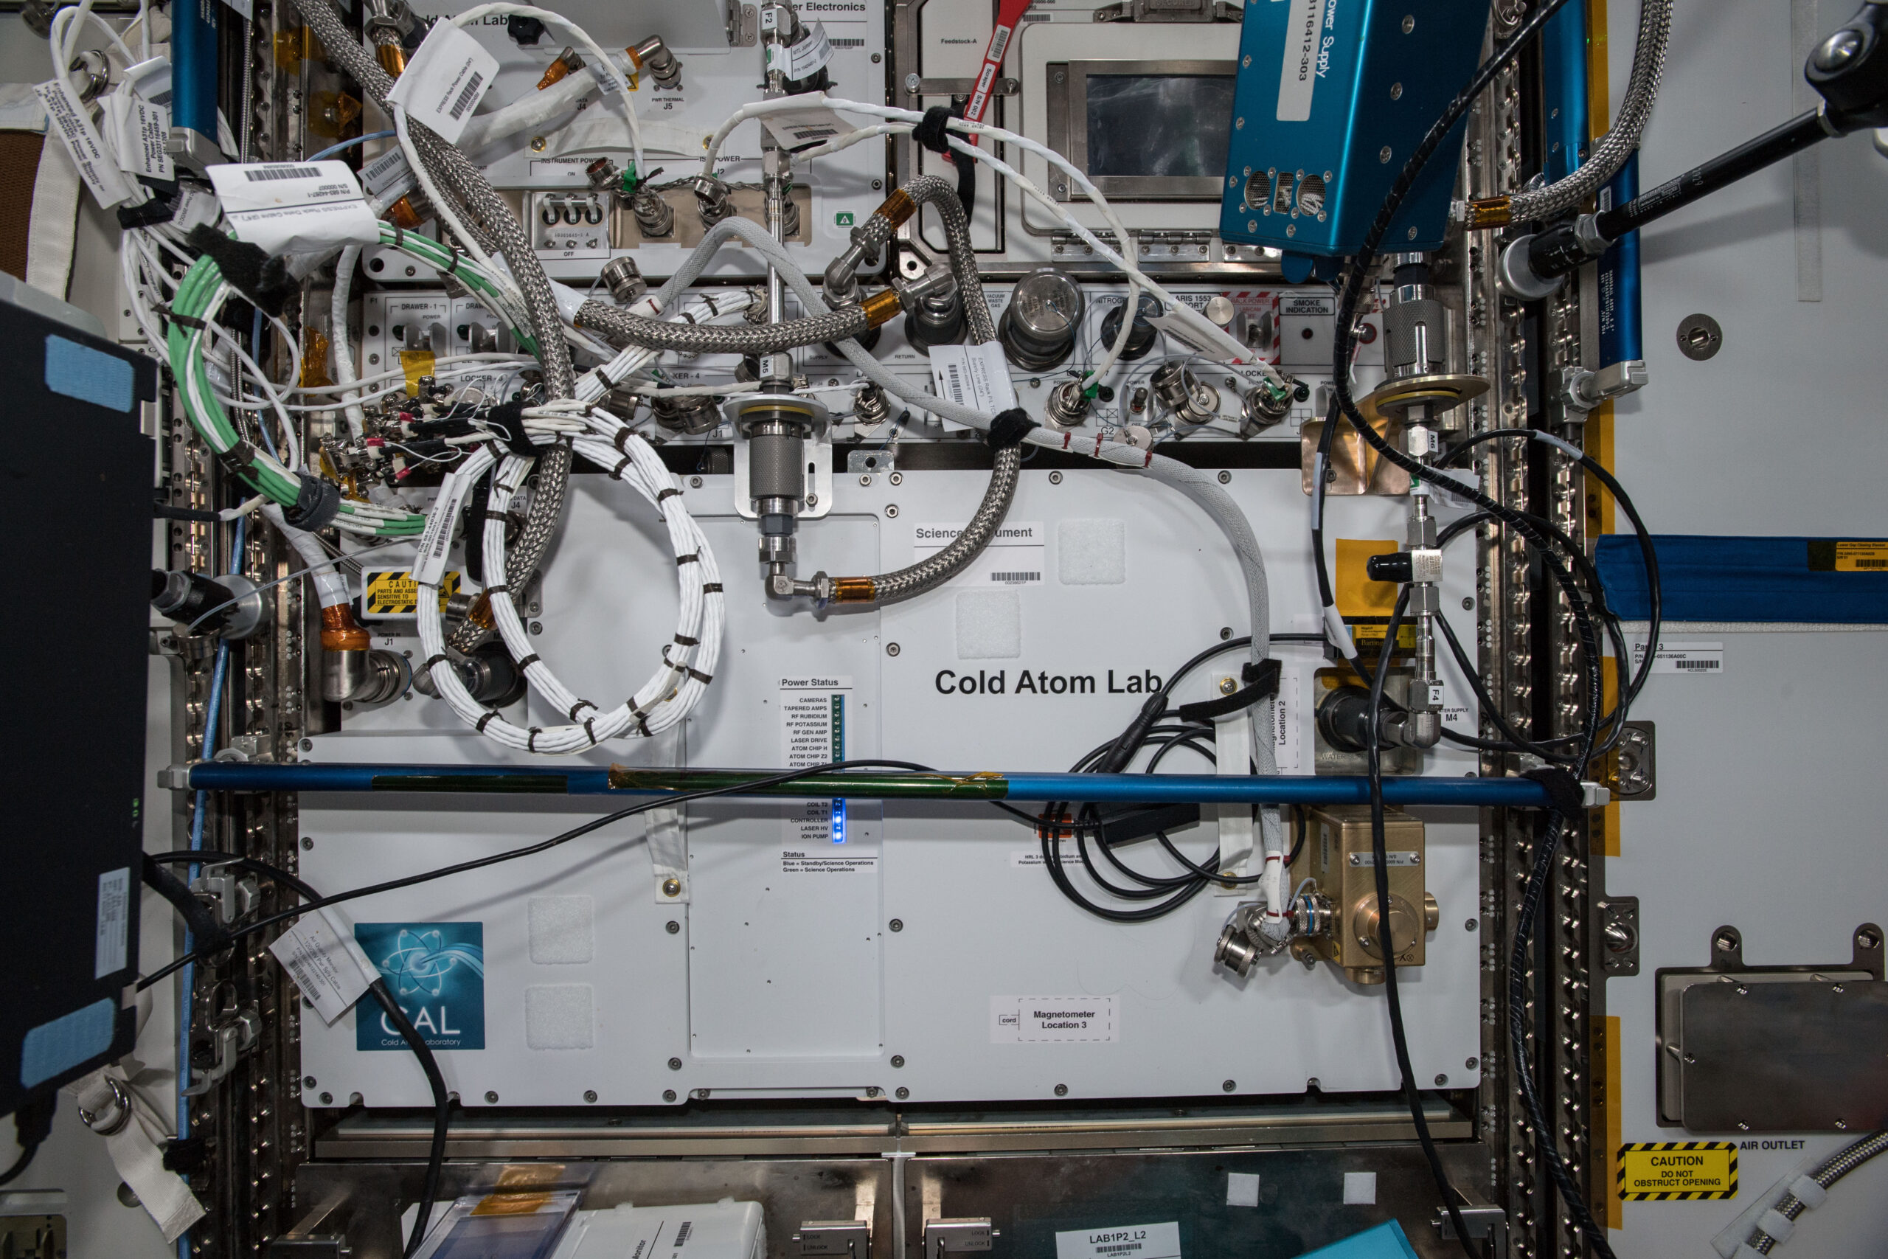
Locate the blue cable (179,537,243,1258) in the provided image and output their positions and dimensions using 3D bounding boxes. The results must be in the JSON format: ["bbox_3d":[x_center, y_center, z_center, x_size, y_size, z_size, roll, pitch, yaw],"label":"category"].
[{"bbox_3d":[-0.575,0.199,0.822,0.028,0.576,0.025,4,0,0],"label":"blue cable"}]

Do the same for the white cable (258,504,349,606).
[{"bbox_3d":[-0.484,-0.056,0.795,0.063,0.077,0.040,0,0,-2],"label":"white cable"}]

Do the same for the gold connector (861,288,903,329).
[{"bbox_3d":[-0.046,-0.237,0.775,0.026,0.022,0.022,-21,0,0],"label":"gold connector"}]

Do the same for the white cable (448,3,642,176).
[{"bbox_3d":[-0.283,-0.384,0.745,0.130,0.113,0.090,0,0,-2],"label":"white cable"}]

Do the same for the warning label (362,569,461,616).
[{"bbox_3d":[-0.432,-0.029,0.855,0.075,0.035,0.002,-1,0,0],"label":"warning label"}]

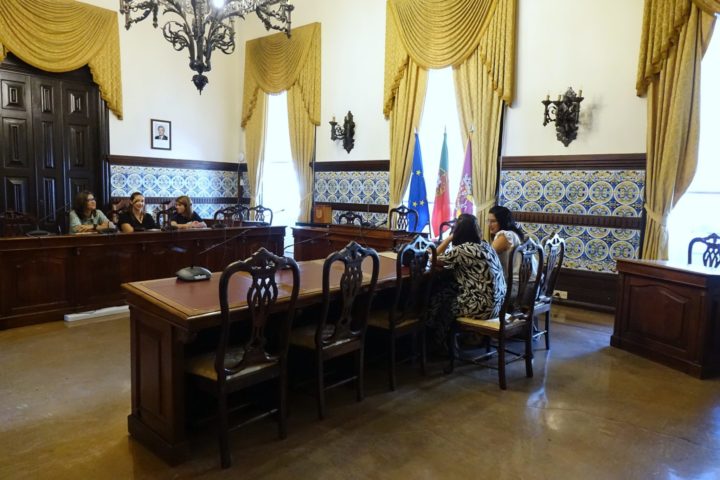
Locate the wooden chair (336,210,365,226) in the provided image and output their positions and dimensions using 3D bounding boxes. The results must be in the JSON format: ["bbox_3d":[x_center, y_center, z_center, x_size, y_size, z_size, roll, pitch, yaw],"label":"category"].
[{"bbox_3d":[-0.319,0.120,7.017,0.540,1.080,0.580,7,8,41],"label":"wooden chair"}]

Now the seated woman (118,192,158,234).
[{"bbox_3d":[-2.747,0.078,5.901,0.740,1.290,0.520,7,8,42],"label":"seated woman"}]

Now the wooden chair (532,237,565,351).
[{"bbox_3d":[1.466,0.456,4.335,0.550,1.085,0.510,7,8,40],"label":"wooden chair"}]

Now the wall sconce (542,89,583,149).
[{"bbox_3d":[2.473,-1.513,5.832,0.490,0.720,0.410,7,8,40],"label":"wall sconce"}]

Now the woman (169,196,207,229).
[{"bbox_3d":[-2.311,0.057,6.342,0.740,1.250,0.520,7,8,42],"label":"woman"}]

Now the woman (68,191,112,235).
[{"bbox_3d":[-3.154,0.109,5.462,0.740,1.290,0.520,7,8,42],"label":"woman"}]

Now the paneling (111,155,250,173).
[{"bbox_3d":[-3.369,-1.461,9.273,0.080,0.185,2.800,7,8,40],"label":"paneling"}]

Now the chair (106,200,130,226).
[{"bbox_3d":[-2.847,0.158,6.069,0.580,1.080,0.540,7,8,42],"label":"chair"}]

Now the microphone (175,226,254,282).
[{"bbox_3d":[-0.893,0.089,2.967,0.500,0.320,0.200,2,6,5],"label":"microphone"}]

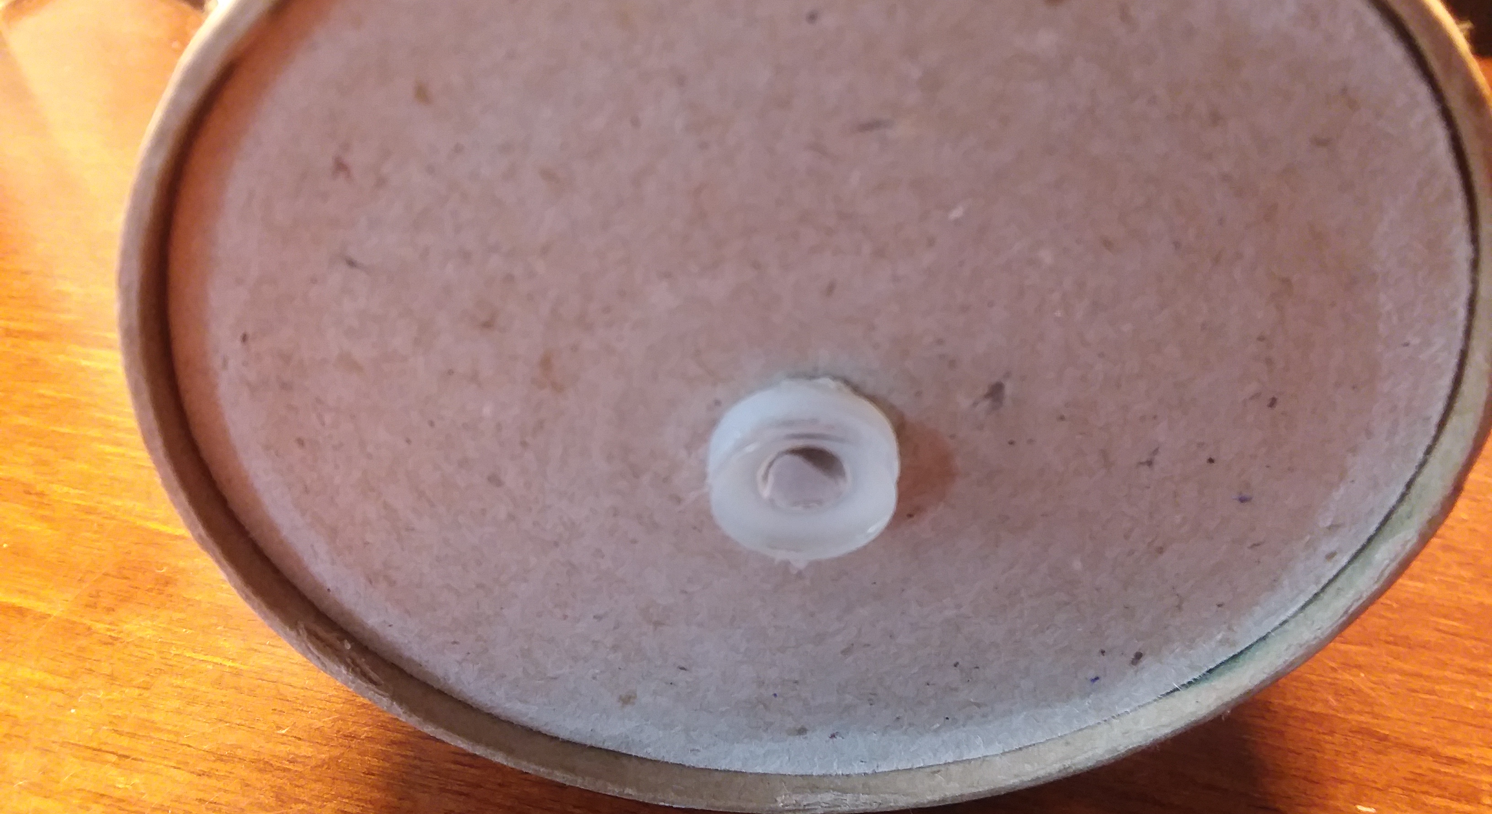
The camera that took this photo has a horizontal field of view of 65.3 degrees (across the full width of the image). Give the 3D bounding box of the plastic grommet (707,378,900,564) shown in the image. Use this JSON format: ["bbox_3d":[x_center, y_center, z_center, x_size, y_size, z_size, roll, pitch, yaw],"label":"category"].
[{"bbox_3d":[0.005,0.006,0.101,0.017,0.017,0.005,1,42,1],"label":"plastic grommet"}]

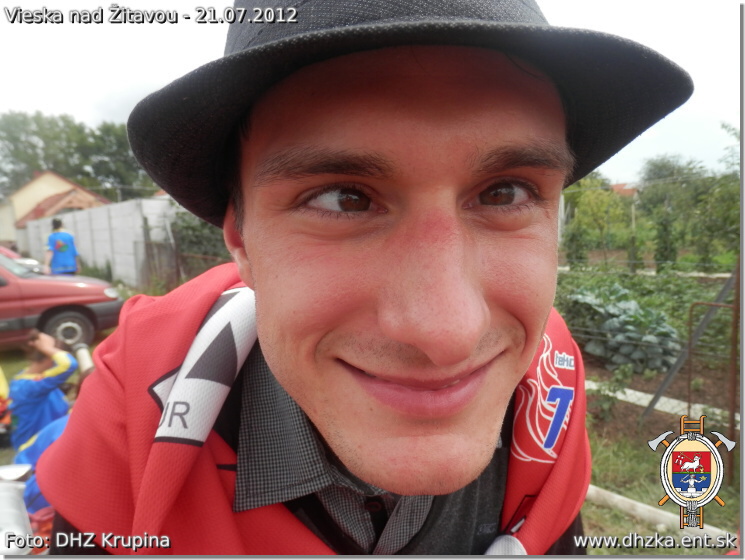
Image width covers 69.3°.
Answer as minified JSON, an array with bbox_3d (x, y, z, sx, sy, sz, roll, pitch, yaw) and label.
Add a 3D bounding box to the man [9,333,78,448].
[{"bbox_3d":[-2.090,0.750,3.500,0.620,0.830,0.520,-6,8,-43],"label":"man"}]

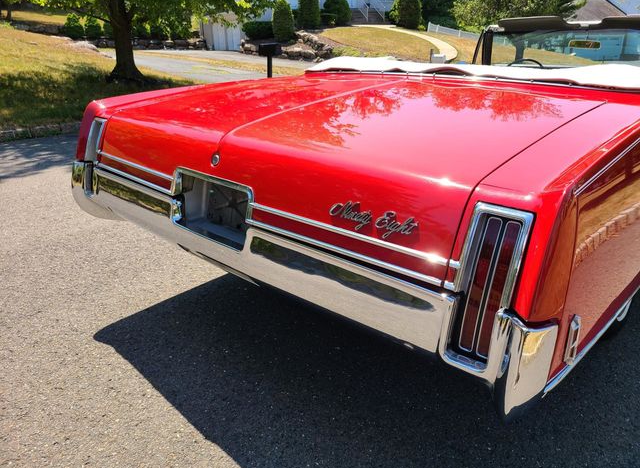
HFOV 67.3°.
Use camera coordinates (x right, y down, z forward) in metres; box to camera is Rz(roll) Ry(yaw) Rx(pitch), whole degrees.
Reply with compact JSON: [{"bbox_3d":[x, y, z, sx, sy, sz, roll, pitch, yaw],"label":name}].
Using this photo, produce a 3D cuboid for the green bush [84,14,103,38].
[{"bbox_3d":[-11.780,-10.792,25.000,0.920,1.200,0.920,-8,22,-22],"label":"green bush"}]

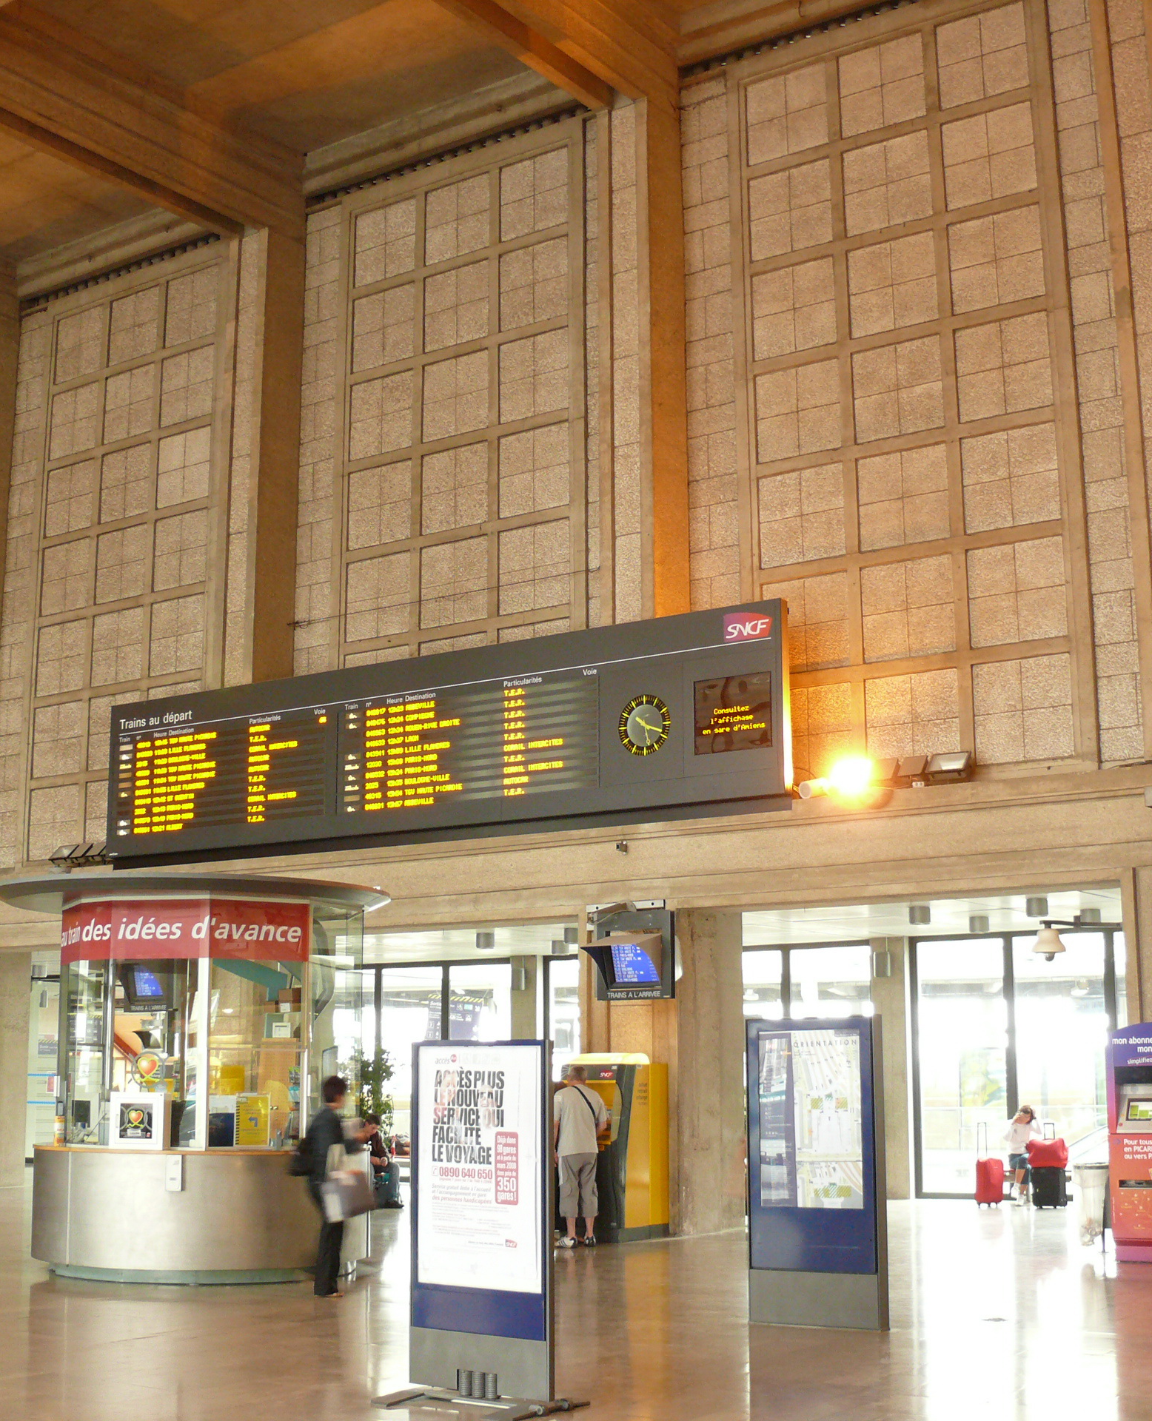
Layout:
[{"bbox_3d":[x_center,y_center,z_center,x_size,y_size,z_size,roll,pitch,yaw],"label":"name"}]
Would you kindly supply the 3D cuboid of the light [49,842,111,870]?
[{"bbox_3d":[-6.546,1.934,25.298,1.150,0.340,0.340,-8,-13,34],"label":"light"}]

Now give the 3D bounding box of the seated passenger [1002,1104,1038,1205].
[{"bbox_3d":[5.486,5.492,23.709,0.460,1.200,0.600,-5,-12,23],"label":"seated passenger"}]

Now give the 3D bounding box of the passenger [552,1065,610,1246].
[{"bbox_3d":[0.018,4.311,18.590,0.520,1.720,0.420,-4,-12,21],"label":"passenger"}]

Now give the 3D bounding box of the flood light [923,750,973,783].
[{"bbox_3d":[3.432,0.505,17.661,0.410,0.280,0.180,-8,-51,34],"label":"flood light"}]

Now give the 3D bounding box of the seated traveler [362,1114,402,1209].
[{"bbox_3d":[-2.429,5.547,23.682,0.520,1.150,0.750,3,-11,-17],"label":"seated traveler"}]

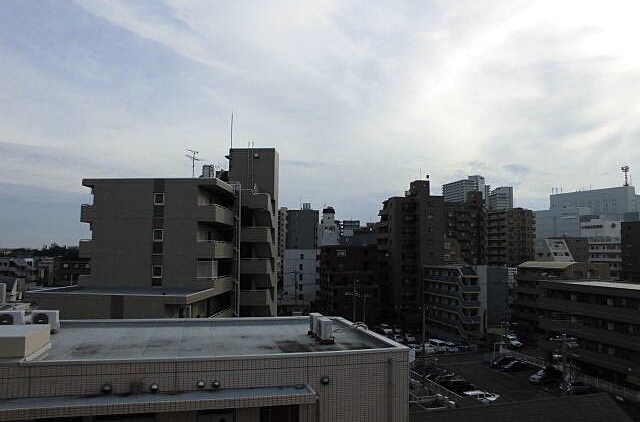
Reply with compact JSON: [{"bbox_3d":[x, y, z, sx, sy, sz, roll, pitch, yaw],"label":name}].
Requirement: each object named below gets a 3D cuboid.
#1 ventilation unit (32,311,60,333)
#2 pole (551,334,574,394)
[{"bbox_3d":[-8.553,3.466,14.989,0.730,0.660,0.280,1,-4,-7],"label":"ventilation unit"},{"bbox_3d":[16.634,14.417,32.469,1.700,12.060,0.600,1,-5,-10],"label":"pole"}]

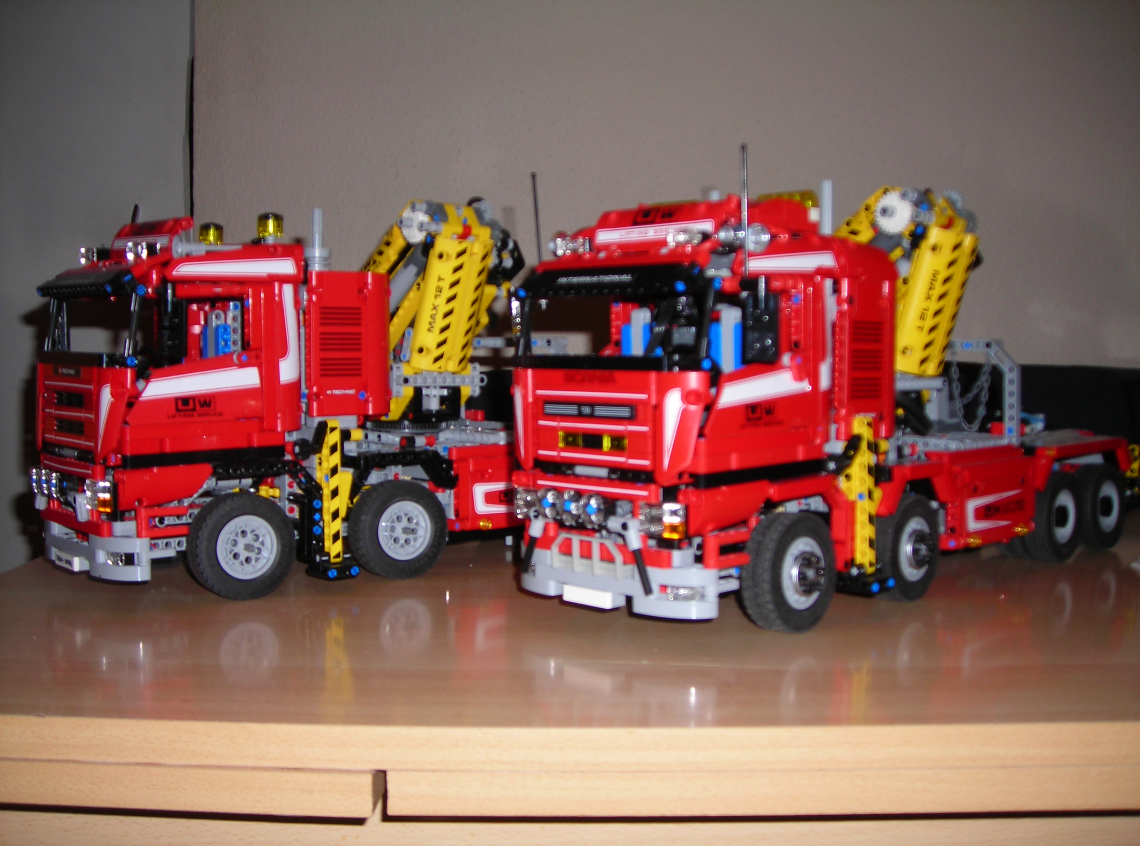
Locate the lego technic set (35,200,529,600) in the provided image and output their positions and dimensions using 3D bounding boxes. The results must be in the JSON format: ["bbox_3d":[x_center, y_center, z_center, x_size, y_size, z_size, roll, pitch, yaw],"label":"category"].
[{"bbox_3d":[-0.091,-0.032,0.893,0.540,0.253,0.142,-3,5,-38],"label":"lego technic set"}]

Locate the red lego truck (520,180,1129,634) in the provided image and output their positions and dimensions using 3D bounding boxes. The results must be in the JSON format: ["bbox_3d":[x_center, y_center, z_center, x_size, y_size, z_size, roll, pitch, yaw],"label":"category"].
[{"bbox_3d":[0.199,-0.028,0.813,0.540,0.253,0.142,-4,5,-44],"label":"red lego truck"}]

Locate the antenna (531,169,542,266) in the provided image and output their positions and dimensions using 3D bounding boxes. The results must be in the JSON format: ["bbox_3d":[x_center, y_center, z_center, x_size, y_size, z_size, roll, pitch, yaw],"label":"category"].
[{"bbox_3d":[-0.018,-0.113,0.703,0.004,0.055,0.004,-4,-2,-44],"label":"antenna"}]

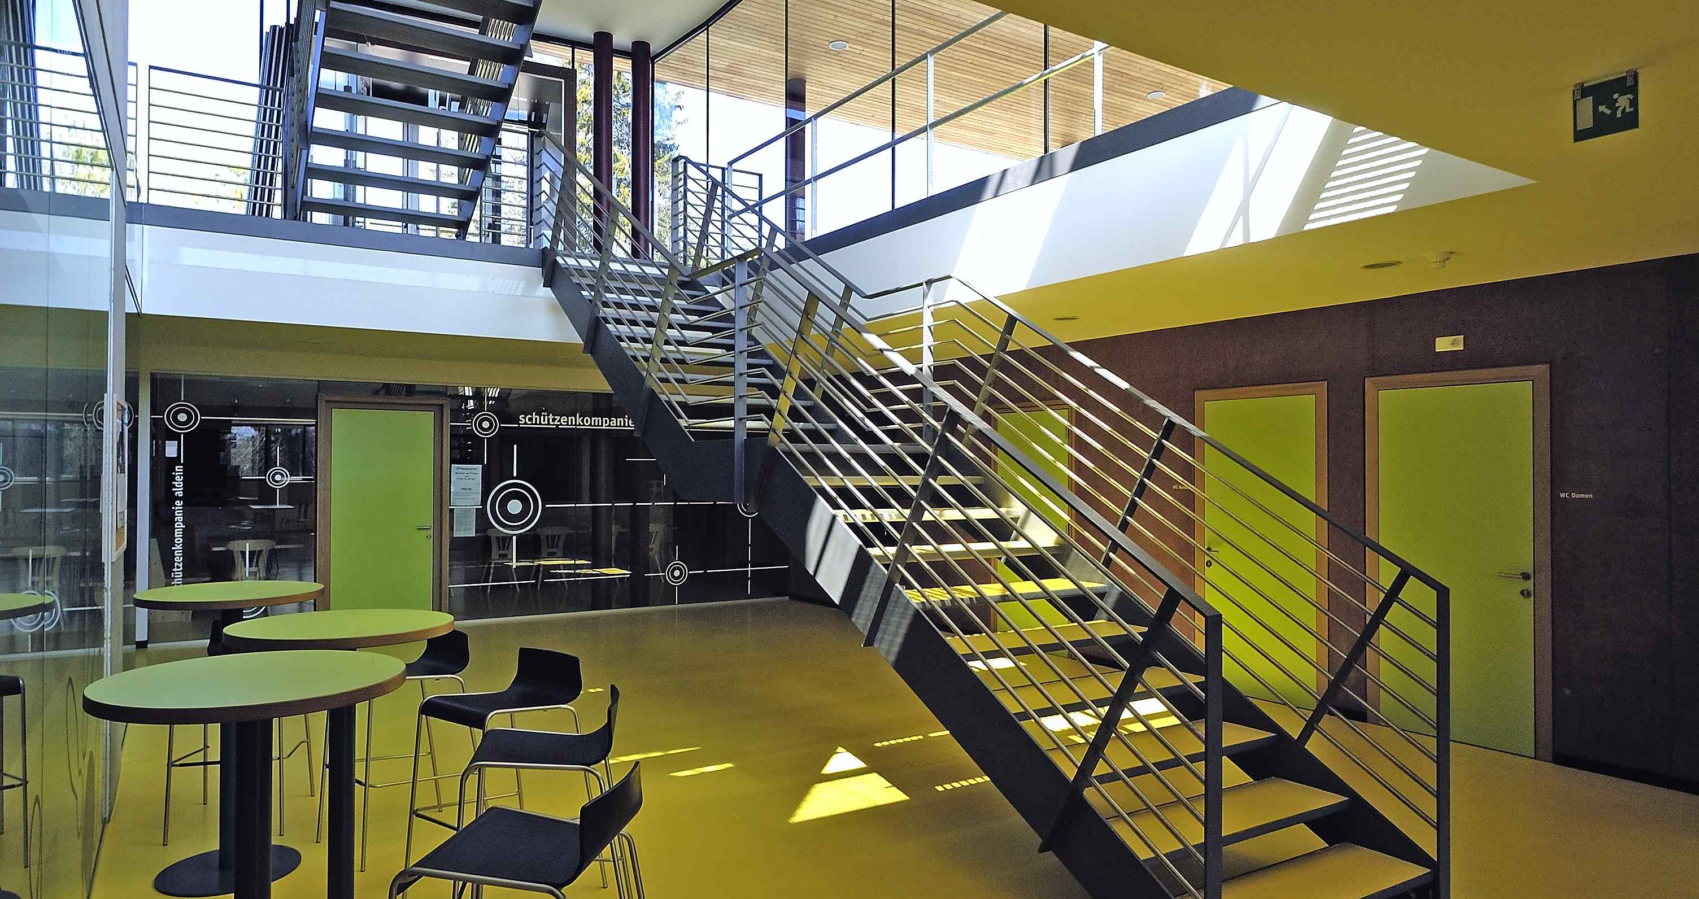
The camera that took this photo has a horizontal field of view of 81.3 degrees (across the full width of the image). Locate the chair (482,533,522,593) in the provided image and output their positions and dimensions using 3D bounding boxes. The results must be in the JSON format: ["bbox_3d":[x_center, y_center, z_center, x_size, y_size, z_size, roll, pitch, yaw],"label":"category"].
[{"bbox_3d":[-4.429,1.395,12.600,0.450,0.810,0.480,0,-1,-31],"label":"chair"}]

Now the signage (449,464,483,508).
[{"bbox_3d":[-3.942,0.372,10.203,0.292,0.415,0.010,0,-1,-31],"label":"signage"}]

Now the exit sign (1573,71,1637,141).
[{"bbox_3d":[2.041,-0.922,2.669,0.012,0.152,0.149,0,-1,-32],"label":"exit sign"}]

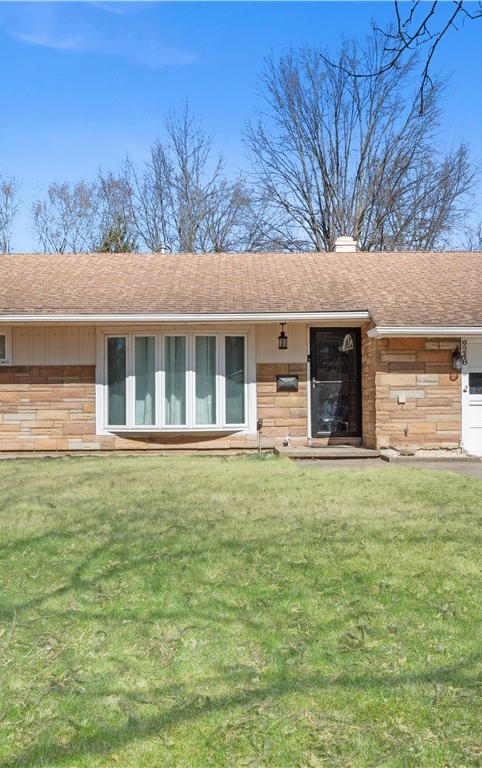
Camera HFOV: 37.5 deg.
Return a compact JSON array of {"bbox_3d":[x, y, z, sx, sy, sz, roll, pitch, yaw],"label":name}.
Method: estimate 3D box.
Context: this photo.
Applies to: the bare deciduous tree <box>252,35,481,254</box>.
[{"bbox_3d":[5.300,-6.980,31.000,10.200,16.400,9.800,0,0,-1],"label":"bare deciduous tree"}]

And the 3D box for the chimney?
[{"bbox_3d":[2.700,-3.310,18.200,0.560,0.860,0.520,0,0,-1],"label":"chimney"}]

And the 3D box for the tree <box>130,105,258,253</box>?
[{"bbox_3d":[-2.270,-6.070,34.000,6.200,14.600,6.000,0,0,-1],"label":"tree"}]

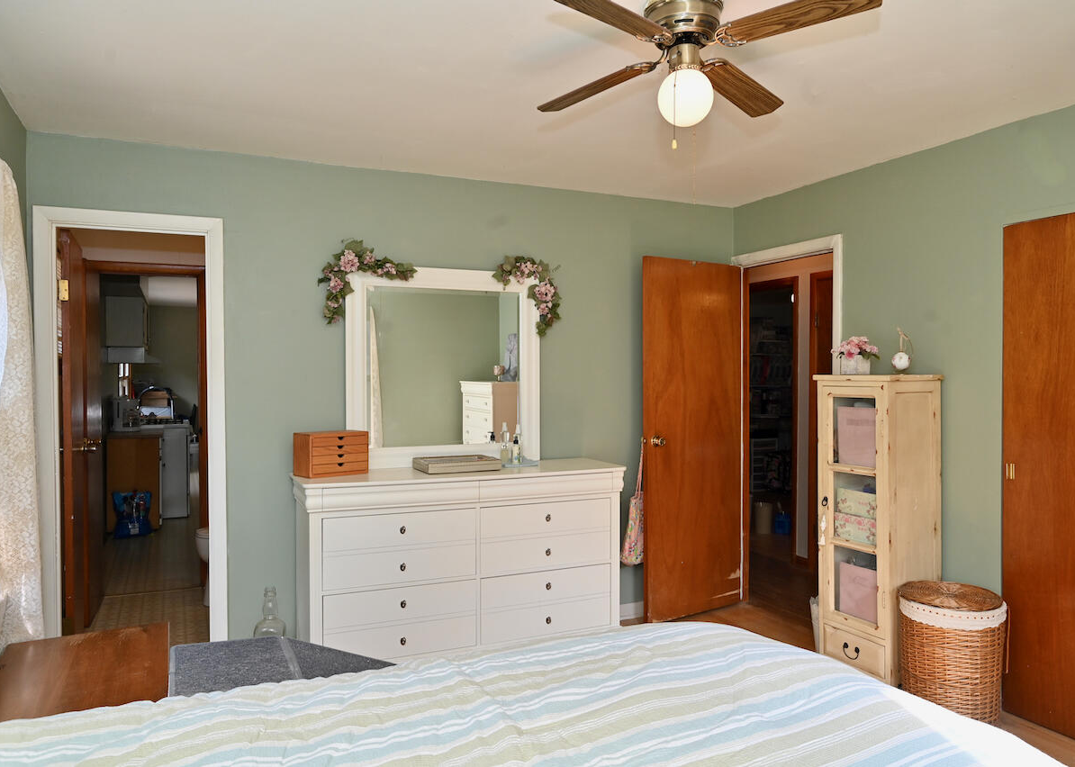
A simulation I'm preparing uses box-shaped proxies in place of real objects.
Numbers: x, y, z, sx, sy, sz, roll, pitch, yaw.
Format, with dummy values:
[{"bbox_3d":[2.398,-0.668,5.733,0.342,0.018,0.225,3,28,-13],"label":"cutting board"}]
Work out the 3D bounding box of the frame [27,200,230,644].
[{"bbox_3d":[-1.781,0.317,3.400,0.733,2.124,0.130,-1,1,-25],"label":"frame"}]

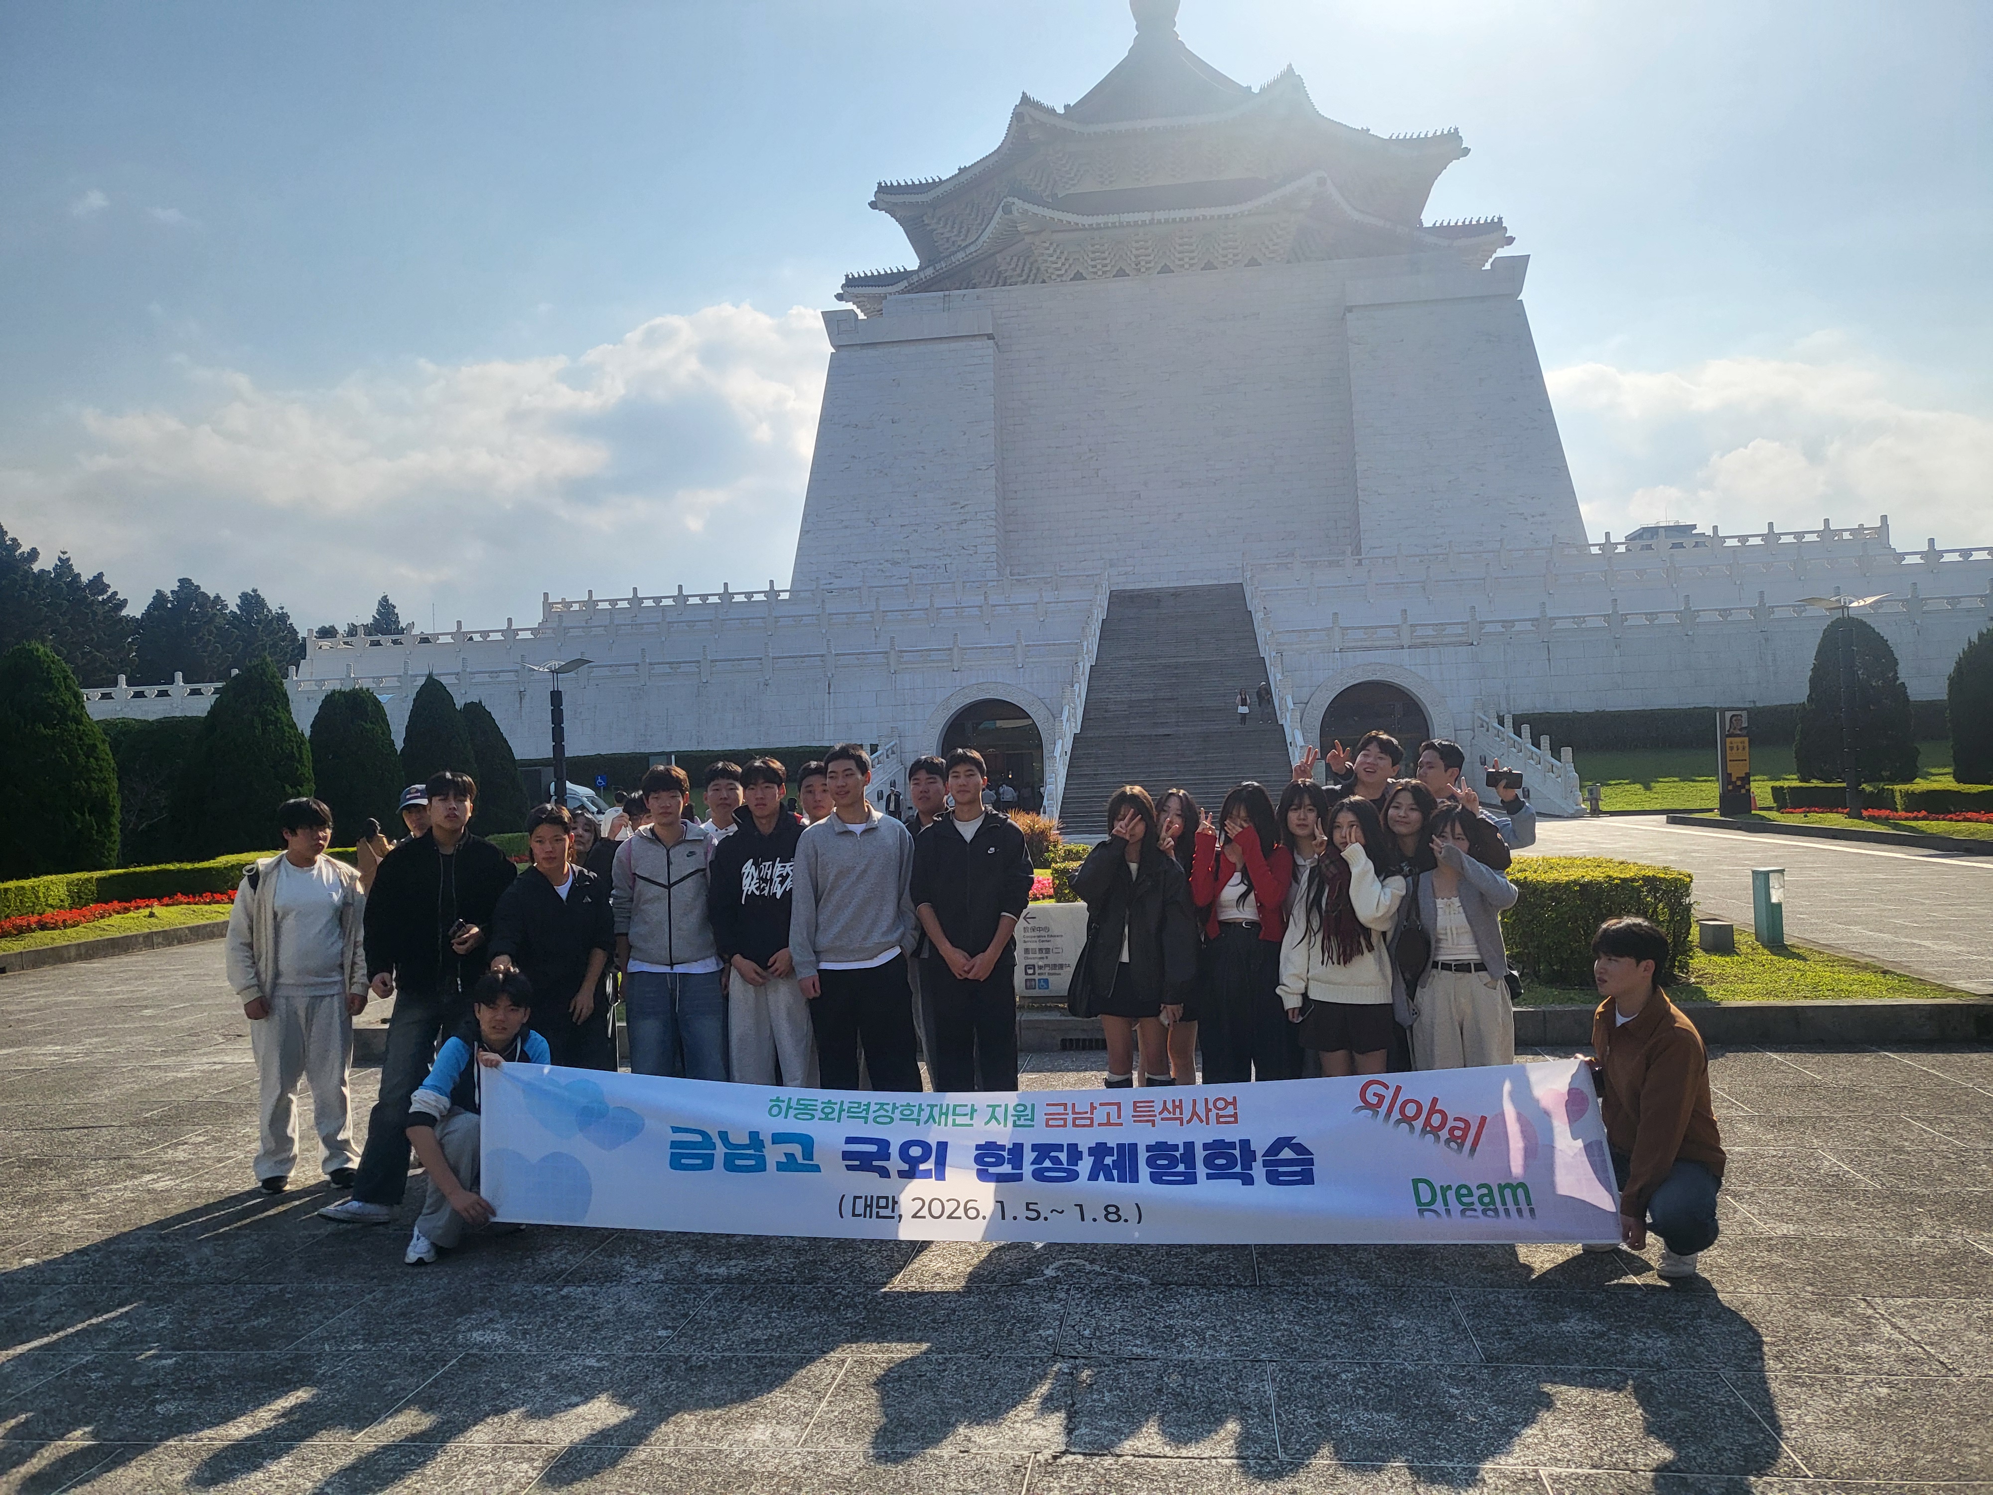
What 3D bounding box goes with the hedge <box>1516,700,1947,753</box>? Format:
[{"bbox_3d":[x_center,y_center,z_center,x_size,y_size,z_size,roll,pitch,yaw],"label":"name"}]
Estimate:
[{"bbox_3d":[31.373,-0.889,63.300,19.000,1.750,1.400,-2,-1,7],"label":"hedge"}]

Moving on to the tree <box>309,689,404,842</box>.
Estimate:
[{"bbox_3d":[-17.335,0.695,40.500,2.400,4.700,2.400,-2,-1,7],"label":"tree"}]

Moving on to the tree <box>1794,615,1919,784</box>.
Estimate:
[{"bbox_3d":[25.550,-1.342,44.500,3.300,5.100,3.300,-2,-1,7],"label":"tree"}]

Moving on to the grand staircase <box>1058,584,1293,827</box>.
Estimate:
[{"bbox_3d":[8.248,-3.330,68.006,8.200,12.950,39.410,-2,-1,7],"label":"grand staircase"}]

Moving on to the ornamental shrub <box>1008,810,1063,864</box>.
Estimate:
[{"bbox_3d":[0.537,1.533,25.200,1.200,1.000,1.200,-2,-1,7],"label":"ornamental shrub"}]

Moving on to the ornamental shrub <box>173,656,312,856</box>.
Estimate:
[{"bbox_3d":[-15.623,0.371,31.000,3.000,4.400,3.000,-2,-1,7],"label":"ornamental shrub"}]

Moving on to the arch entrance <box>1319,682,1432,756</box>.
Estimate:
[{"bbox_3d":[16.903,-0.104,66.600,5.100,5.700,1.600,-2,-1,7],"label":"arch entrance"}]

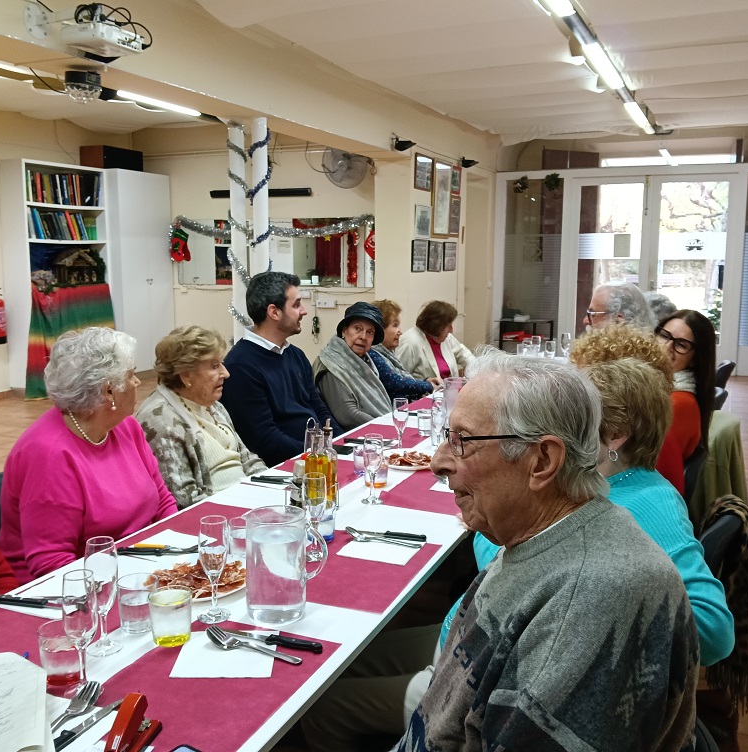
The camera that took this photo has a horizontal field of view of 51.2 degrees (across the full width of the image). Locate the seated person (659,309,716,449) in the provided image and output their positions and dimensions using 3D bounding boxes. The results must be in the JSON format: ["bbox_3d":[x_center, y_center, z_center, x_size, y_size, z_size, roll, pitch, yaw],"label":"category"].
[{"bbox_3d":[0.988,0.380,2.998,0.680,1.260,0.480,2,9,14],"label":"seated person"}]

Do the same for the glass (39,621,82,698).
[{"bbox_3d":[-0.501,0.449,1.249,0.073,0.087,0.073,0,9,0],"label":"glass"}]

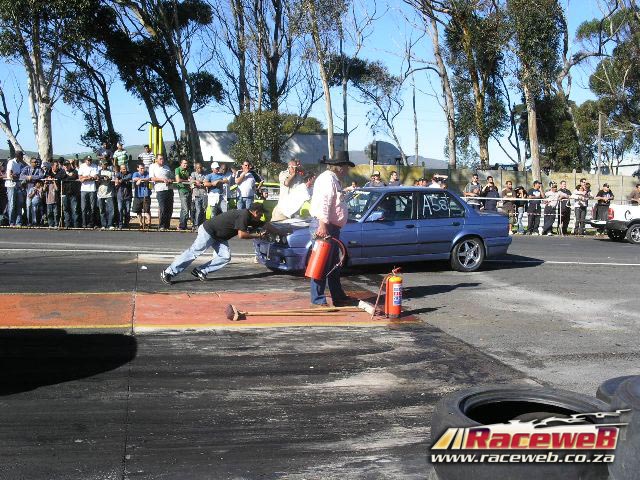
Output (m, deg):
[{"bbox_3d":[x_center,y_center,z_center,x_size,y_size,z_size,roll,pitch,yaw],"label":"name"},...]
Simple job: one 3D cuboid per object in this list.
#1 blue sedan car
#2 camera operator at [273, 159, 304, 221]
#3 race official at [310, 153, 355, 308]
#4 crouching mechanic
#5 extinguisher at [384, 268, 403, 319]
[{"bbox_3d":[1.094,-0.192,11.913,4.330,1.360,1.650,-1,6,-25],"label":"blue sedan car"},{"bbox_3d":[-0.574,-0.502,12.413,0.520,1.800,0.540,5,7,30],"label":"camera operator"},{"bbox_3d":[0.153,-0.140,8.574,0.560,1.880,0.560,1,6,-6],"label":"race official"},{"bbox_3d":[-1.600,0.013,10.558,1.520,1.130,0.550,-1,6,-23],"label":"crouching mechanic"},{"bbox_3d":[0.839,0.594,7.987,0.180,0.570,0.190,1,6,0],"label":"extinguisher"}]

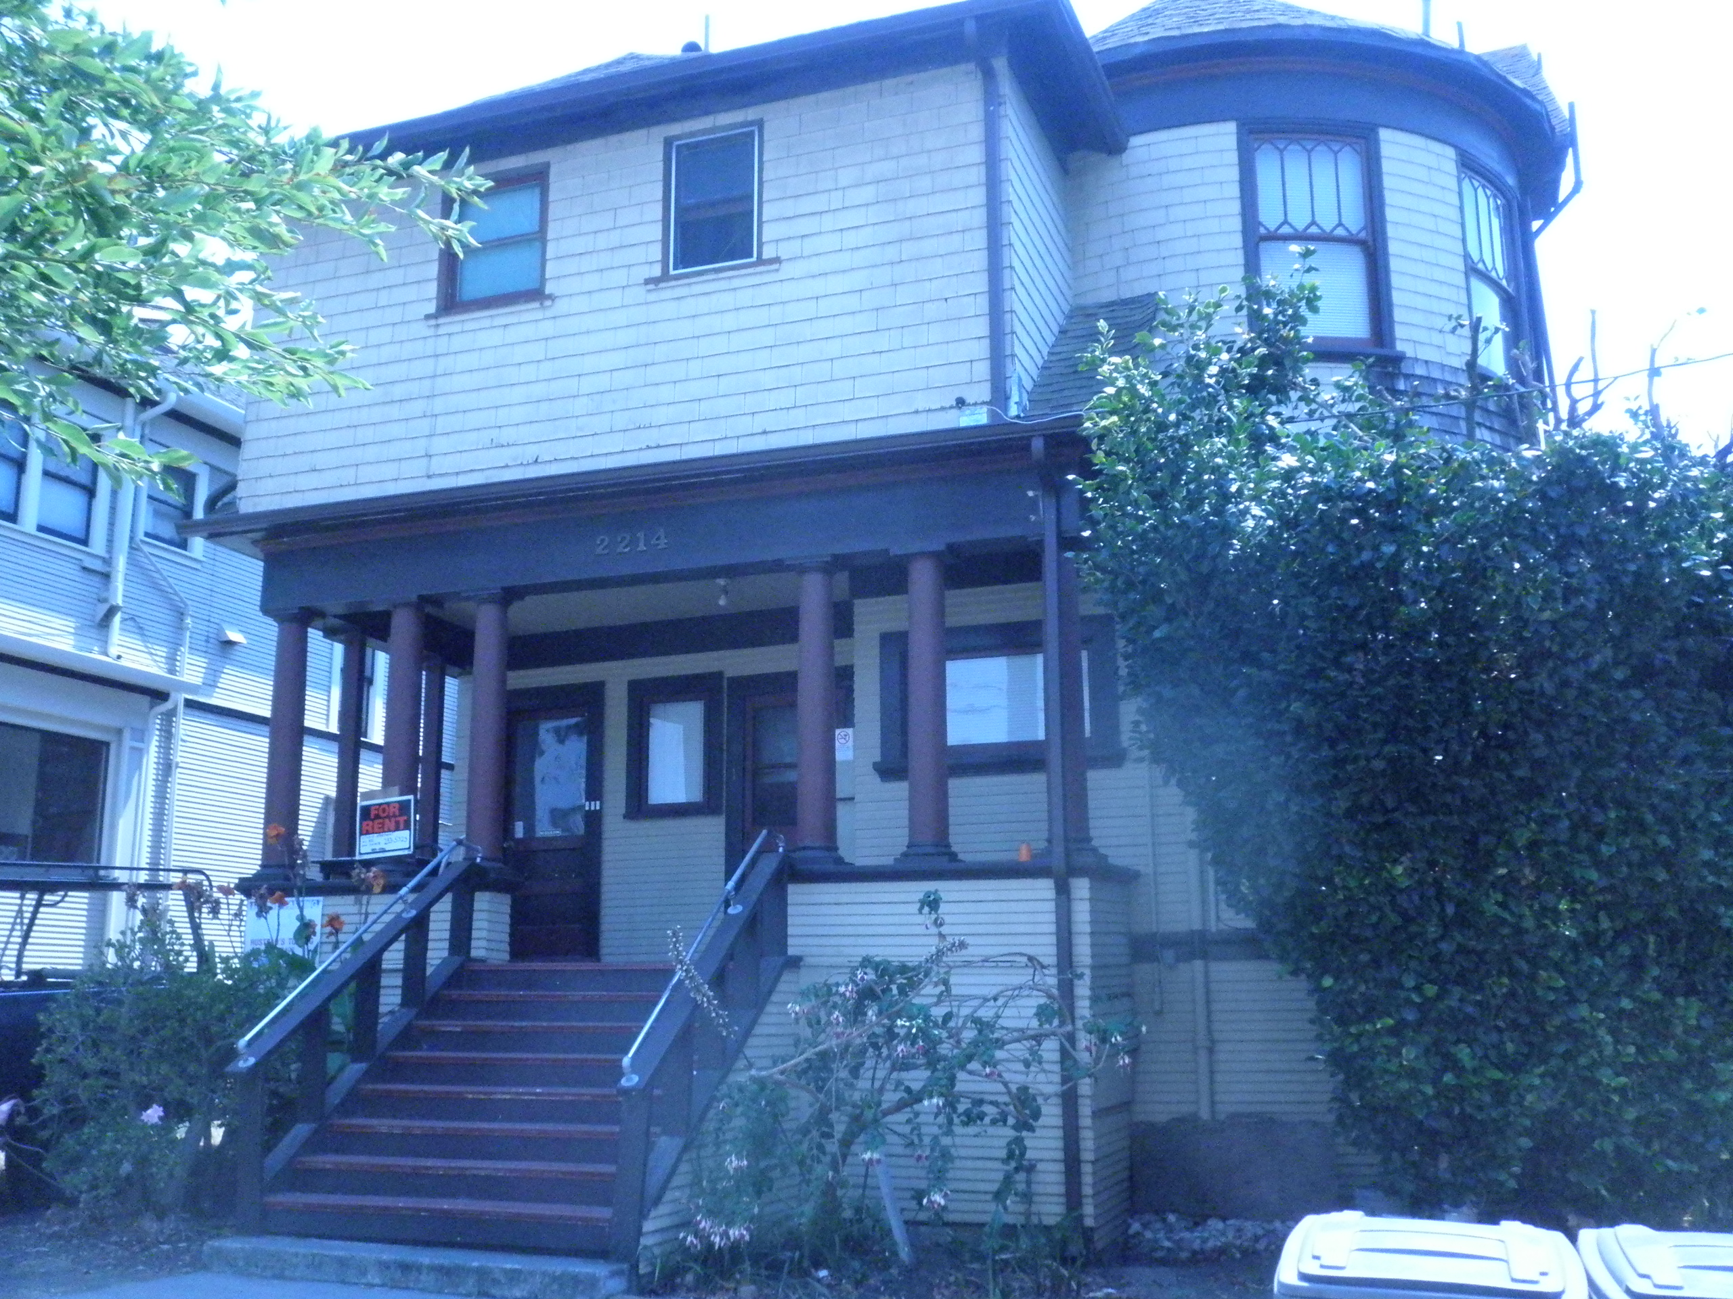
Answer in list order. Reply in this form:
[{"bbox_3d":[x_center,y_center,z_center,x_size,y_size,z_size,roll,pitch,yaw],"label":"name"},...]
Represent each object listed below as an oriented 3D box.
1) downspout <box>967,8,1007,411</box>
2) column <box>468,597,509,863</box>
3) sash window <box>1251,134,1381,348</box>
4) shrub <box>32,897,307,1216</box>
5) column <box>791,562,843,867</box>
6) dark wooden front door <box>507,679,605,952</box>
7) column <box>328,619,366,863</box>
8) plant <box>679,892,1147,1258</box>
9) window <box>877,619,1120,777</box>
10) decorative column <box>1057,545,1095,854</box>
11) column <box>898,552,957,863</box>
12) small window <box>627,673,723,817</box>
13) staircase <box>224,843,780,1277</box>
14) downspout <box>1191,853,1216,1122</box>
[{"bbox_3d":[0.760,-2.761,11.185,0.100,2.480,0.500,-4,-11,19],"label":"downspout"},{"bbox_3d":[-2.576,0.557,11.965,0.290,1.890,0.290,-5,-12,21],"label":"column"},{"bbox_3d":[3.235,-2.960,12.561,0.970,1.600,0.150,1,-10,-5],"label":"sash window"},{"bbox_3d":[-4.564,2.776,11.654,1.950,1.920,1.450,-4,-11,19],"label":"shrub"},{"bbox_3d":[-0.322,0.431,11.497,0.320,1.960,0.320,0,-10,0],"label":"column"},{"bbox_3d":[-2.572,1.417,14.093,1.020,2.210,0.150,-5,-12,21],"label":"dark wooden front door"},{"bbox_3d":[-4.022,0.797,13.475,0.220,1.920,0.220,-4,-11,19],"label":"column"},{"bbox_3d":[0.311,2.321,9.441,2.200,1.950,1.650,-4,-11,19],"label":"plant"},{"bbox_3d":[0.844,0.335,11.397,1.630,0.980,0.140,-5,-12,21],"label":"window"},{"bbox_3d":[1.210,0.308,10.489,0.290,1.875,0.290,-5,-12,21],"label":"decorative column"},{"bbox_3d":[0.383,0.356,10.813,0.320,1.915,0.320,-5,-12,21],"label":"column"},{"bbox_3d":[-1.520,0.761,13.811,0.870,1.127,0.140,-5,-12,21],"label":"small window"},{"bbox_3d":[-1.954,2.200,10.365,2.460,2.320,2.350,-4,-11,19],"label":"staircase"},{"bbox_3d":[2.020,2.022,10.572,0.090,1.581,0.095,-5,-12,21],"label":"downspout"}]

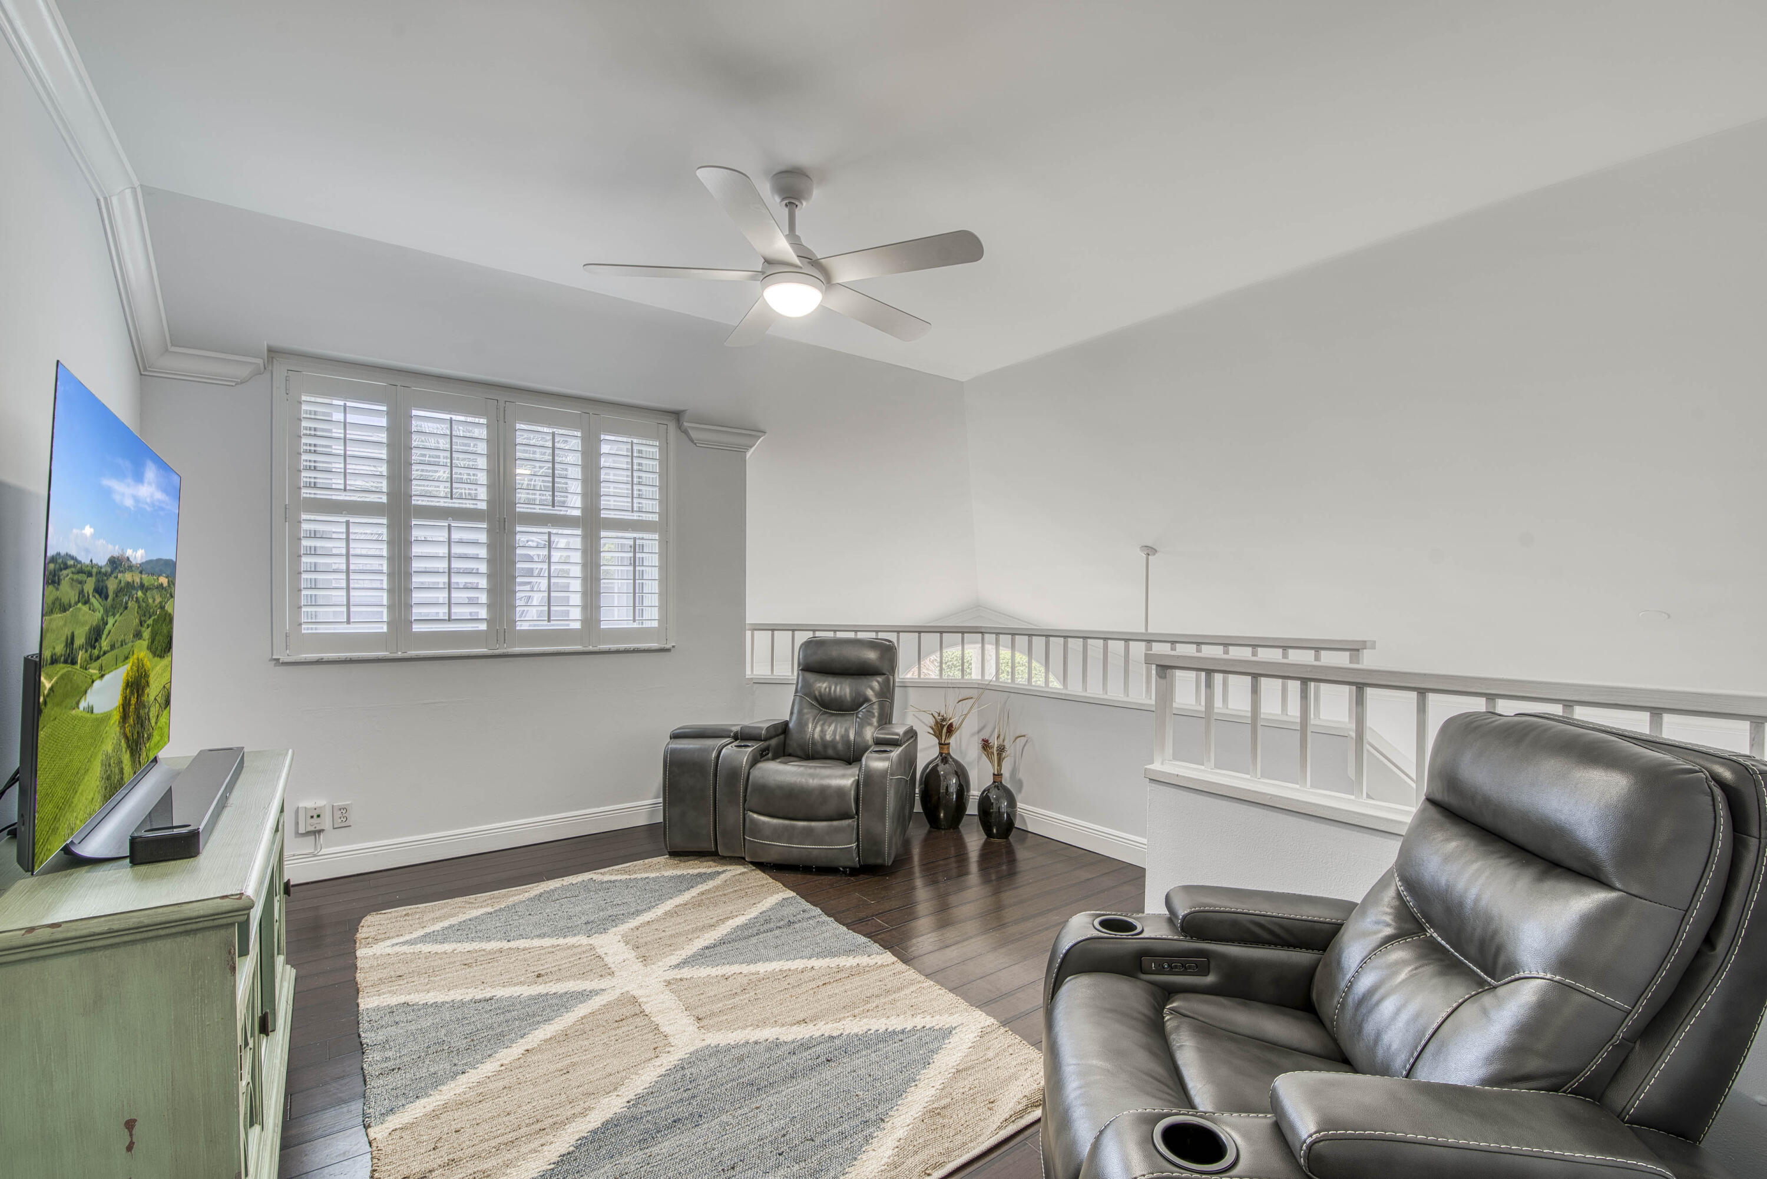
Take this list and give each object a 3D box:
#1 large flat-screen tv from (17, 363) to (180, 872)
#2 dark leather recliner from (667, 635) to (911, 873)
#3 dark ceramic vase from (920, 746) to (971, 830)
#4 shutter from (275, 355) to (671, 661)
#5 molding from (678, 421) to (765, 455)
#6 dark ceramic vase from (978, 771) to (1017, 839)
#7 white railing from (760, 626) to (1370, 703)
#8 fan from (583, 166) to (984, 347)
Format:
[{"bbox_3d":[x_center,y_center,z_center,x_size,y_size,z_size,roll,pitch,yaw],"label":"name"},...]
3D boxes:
[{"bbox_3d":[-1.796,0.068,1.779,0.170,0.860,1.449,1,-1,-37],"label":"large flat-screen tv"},{"bbox_3d":[-0.452,0.794,3.926,1.140,1.060,0.920,0,-1,8],"label":"dark leather recliner"},{"bbox_3d":[0.346,1.098,4.161,0.280,0.465,0.280,0,-1,0],"label":"dark ceramic vase"},{"bbox_3d":[-1.936,-0.349,3.716,1.752,1.334,0.090,1,-1,-35],"label":"shutter"},{"bbox_3d":[-0.944,-0.900,4.405,0.514,0.116,0.085,1,-1,-35],"label":"molding"},{"bbox_3d":[0.614,1.156,3.970,0.207,0.345,0.207,0,-1,0],"label":"dark ceramic vase"},{"bbox_3d":[0.675,0.397,3.906,3.217,0.365,0.786,-1,-1,34],"label":"white railing"},{"bbox_3d":[-0.299,-1.122,2.405,1.270,0.485,1.270,0,-1,0],"label":"fan"}]

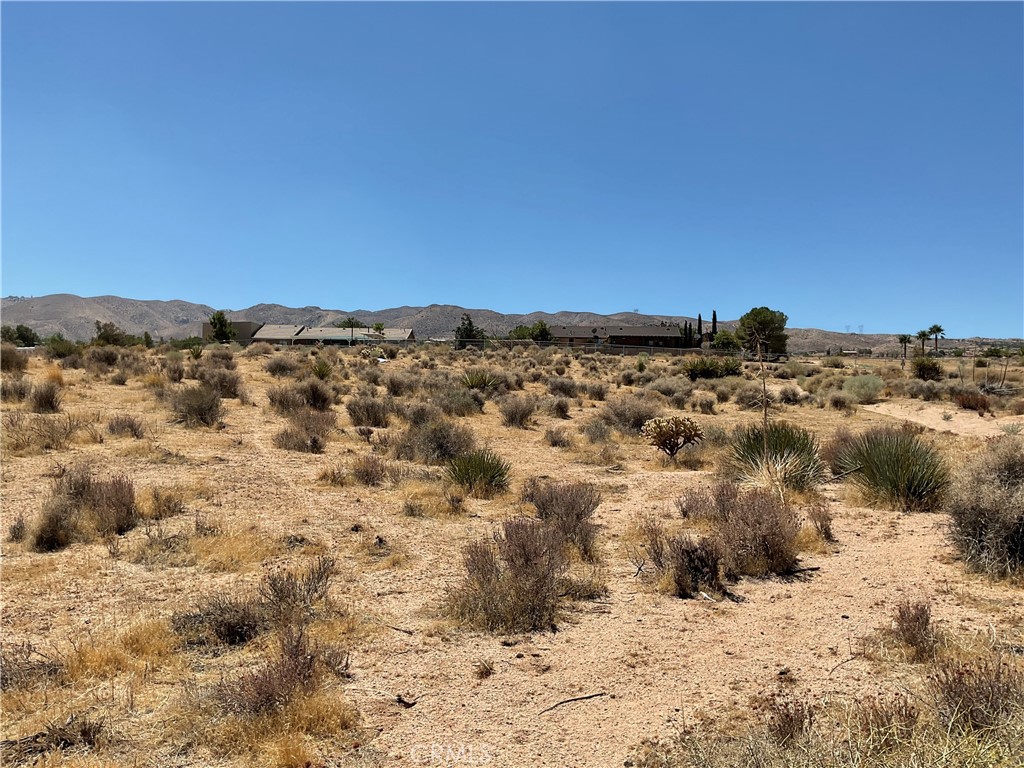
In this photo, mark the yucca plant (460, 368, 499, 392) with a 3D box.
[{"bbox_3d":[-0.900,-0.146,24.644,1.142,0.704,1.085,0,3,-2],"label":"yucca plant"}]

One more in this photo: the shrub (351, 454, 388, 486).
[{"bbox_3d":[-1.592,0.957,9.595,0.422,0.339,0.380,0,3,-9],"label":"shrub"}]

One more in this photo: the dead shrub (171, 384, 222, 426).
[{"bbox_3d":[-5.829,0.383,15.831,0.930,0.748,0.863,-1,3,-20],"label":"dead shrub"}]

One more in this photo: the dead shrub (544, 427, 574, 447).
[{"bbox_3d":[0.702,0.801,12.961,0.421,0.318,0.379,0,3,3],"label":"dead shrub"}]

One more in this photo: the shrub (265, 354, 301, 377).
[{"bbox_3d":[-8.293,-0.674,31.154,1.301,0.788,1.171,-1,3,-15],"label":"shrub"}]

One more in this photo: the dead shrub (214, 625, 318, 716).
[{"bbox_3d":[-1.089,1.266,3.852,0.461,0.323,0.369,-1,3,-16],"label":"dead shrub"}]

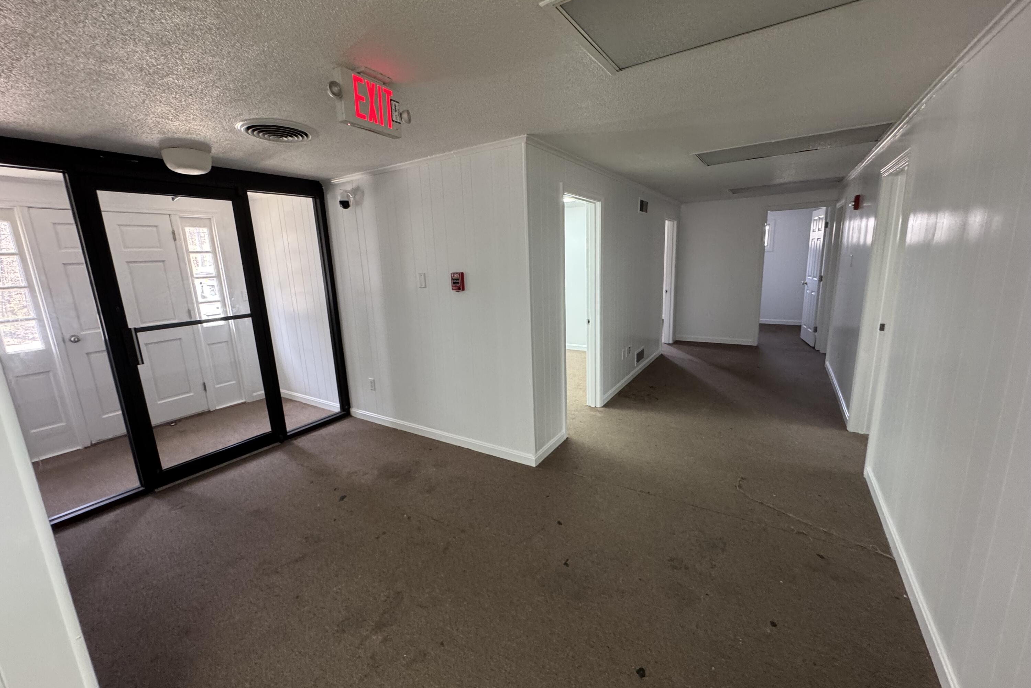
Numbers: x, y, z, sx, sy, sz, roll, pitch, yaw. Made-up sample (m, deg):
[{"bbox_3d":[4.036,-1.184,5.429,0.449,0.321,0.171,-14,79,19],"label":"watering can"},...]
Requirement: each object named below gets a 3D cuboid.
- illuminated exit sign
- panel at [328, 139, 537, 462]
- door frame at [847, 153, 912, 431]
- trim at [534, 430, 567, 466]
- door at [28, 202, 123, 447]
[{"bbox_3d":[-0.604,-0.989,1.722,0.045,0.202,0.292,5,14,31],"label":"illuminated exit sign"},{"bbox_3d":[-0.783,-0.289,3.434,2.152,2.257,0.080,5,14,31],"label":"panel"},{"bbox_3d":[2.542,-0.191,2.880,0.130,2.021,0.880,5,14,31],"label":"door frame"},{"bbox_3d":[0.279,0.809,3.281,0.016,0.084,0.519,5,14,31],"label":"trim"},{"bbox_3d":[-3.663,-0.187,3.980,0.045,2.054,0.930,5,14,31],"label":"door"}]

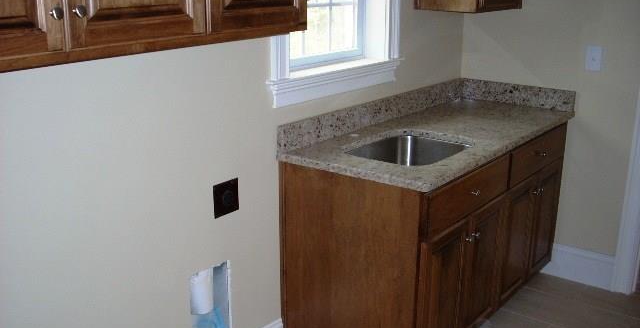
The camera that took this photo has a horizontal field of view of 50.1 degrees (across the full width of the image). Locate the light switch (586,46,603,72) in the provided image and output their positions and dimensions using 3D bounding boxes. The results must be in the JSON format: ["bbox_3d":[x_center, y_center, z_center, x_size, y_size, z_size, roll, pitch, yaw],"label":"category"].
[{"bbox_3d":[1.307,-0.502,3.270,0.073,0.117,0.012,12,20,36],"label":"light switch"}]

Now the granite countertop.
[{"bbox_3d":[0.566,-0.190,3.050,0.641,0.134,1.560,12,19,35],"label":"granite countertop"}]

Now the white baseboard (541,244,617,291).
[{"bbox_3d":[1.362,0.535,3.627,0.372,0.181,0.018,12,19,35],"label":"white baseboard"}]

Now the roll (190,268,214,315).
[{"bbox_3d":[-0.432,0.447,2.477,0.090,0.172,0.090,0,16,0],"label":"roll"}]

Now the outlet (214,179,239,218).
[{"bbox_3d":[-0.337,0.123,2.445,0.010,0.120,0.123,12,19,35],"label":"outlet"}]

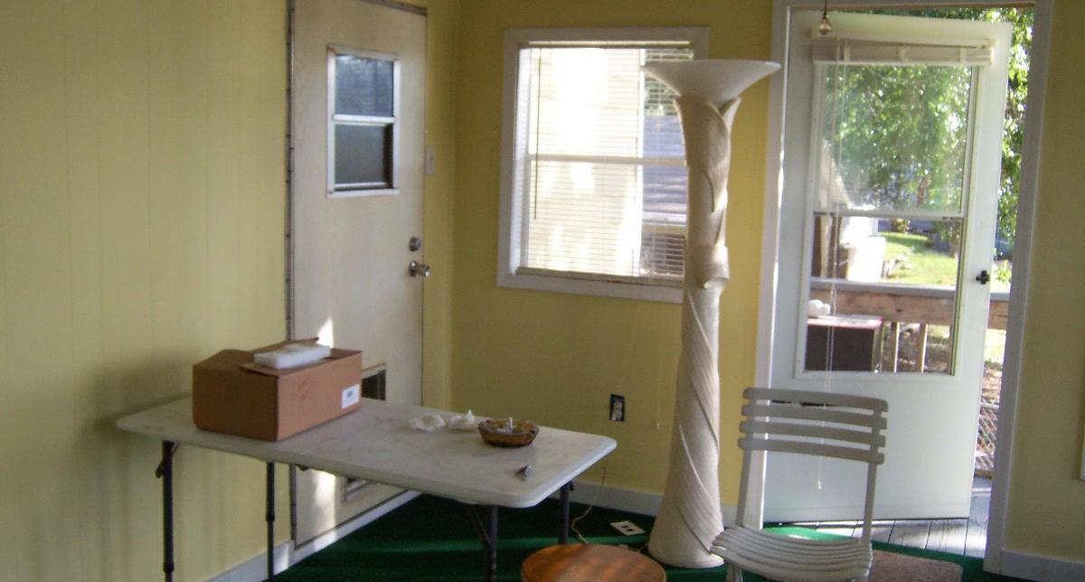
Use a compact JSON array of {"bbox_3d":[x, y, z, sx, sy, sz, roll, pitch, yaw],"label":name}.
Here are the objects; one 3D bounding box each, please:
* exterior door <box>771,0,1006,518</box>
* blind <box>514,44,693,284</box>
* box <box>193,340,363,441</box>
[{"bbox_3d":[1.343,-0.053,4.048,0.880,2.000,0.060,1,8,-7],"label":"exterior door"},{"bbox_3d":[0.243,-0.519,4.207,0.745,0.958,0.050,5,9,24],"label":"blind"},{"bbox_3d":[-0.729,0.261,2.867,0.284,0.188,0.378,5,9,24],"label":"box"}]

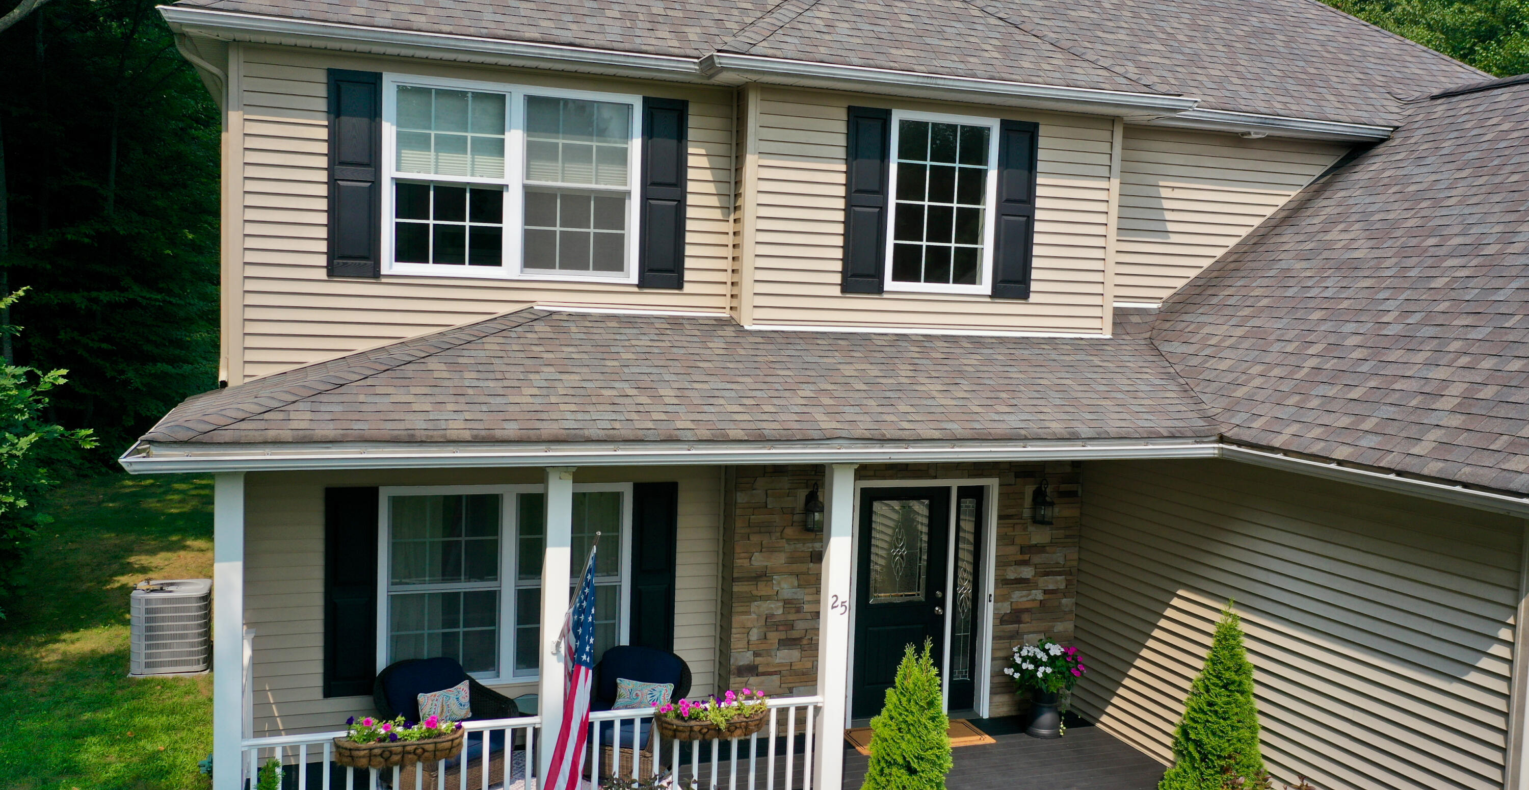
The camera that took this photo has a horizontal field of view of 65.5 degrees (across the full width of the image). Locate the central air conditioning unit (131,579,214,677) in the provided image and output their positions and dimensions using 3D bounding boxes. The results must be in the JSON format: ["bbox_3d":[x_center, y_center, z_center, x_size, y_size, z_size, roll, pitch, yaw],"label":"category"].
[{"bbox_3d":[-6.318,2.469,12.739,0.730,0.820,0.720,0,4,-19],"label":"central air conditioning unit"}]

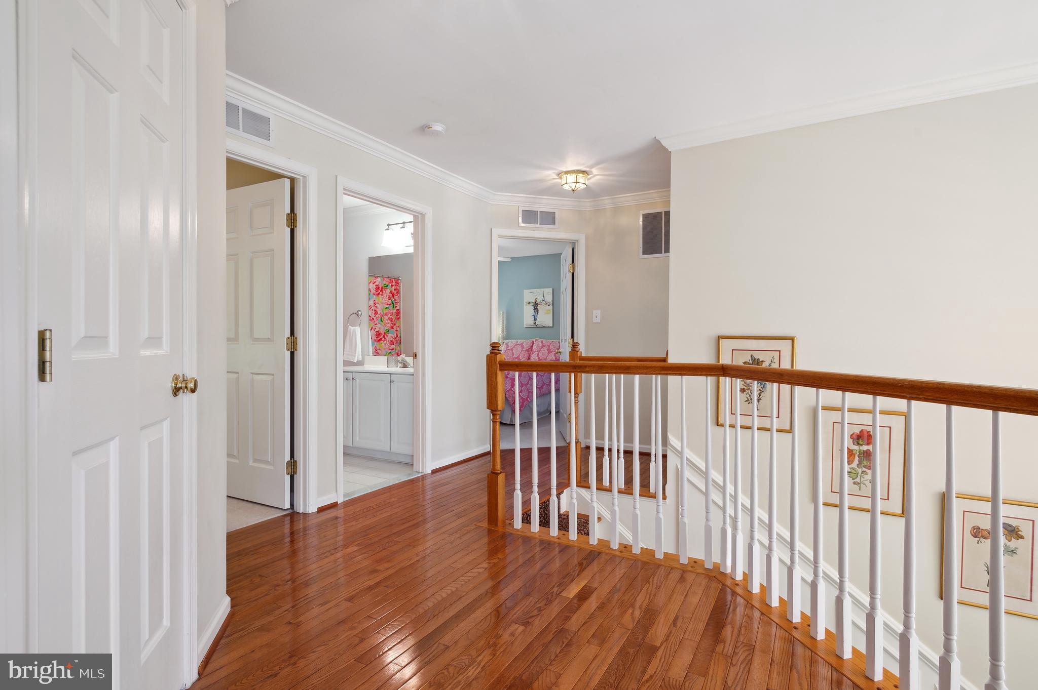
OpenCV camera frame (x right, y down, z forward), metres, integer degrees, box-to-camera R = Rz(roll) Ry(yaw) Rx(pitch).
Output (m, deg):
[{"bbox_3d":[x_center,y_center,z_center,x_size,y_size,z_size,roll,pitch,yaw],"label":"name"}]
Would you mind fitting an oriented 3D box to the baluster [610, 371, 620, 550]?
[{"bbox_3d":[0.484,0.586,2.757,0.033,0.874,0.033,0,0,30],"label":"baluster"}]

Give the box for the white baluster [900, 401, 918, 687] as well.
[{"bbox_3d":[1.123,0.592,1.574,0.033,0.874,0.033,0,0,-14],"label":"white baluster"}]

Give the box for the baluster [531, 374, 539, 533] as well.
[{"bbox_3d":[0.089,0.586,2.995,0.032,0.868,0.032,0,0,30],"label":"baluster"}]

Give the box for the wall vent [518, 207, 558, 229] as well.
[{"bbox_3d":[0.195,-1.215,5.236,0.402,0.196,0.020,0,0,-17],"label":"wall vent"}]

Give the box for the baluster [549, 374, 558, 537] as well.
[{"bbox_3d":[0.190,0.586,2.932,0.032,0.868,0.032,0,0,30],"label":"baluster"}]

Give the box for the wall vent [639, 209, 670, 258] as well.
[{"bbox_3d":[1.318,-1.026,4.984,0.448,0.448,0.020,0,0,30],"label":"wall vent"}]

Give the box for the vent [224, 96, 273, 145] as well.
[{"bbox_3d":[-1.476,-1.200,2.913,0.020,0.196,0.400,0,0,29],"label":"vent"}]

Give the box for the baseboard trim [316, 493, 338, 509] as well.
[{"bbox_3d":[-1.189,0.979,3.421,0.030,0.083,0.158,0,0,29],"label":"baseboard trim"}]

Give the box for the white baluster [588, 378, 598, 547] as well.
[{"bbox_3d":[0.385,0.586,2.810,0.032,0.868,0.032,0,0,30],"label":"white baluster"}]

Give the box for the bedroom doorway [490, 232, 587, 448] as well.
[{"bbox_3d":[0.181,-0.040,5.290,0.940,2.100,0.140,0,0,-17],"label":"bedroom doorway"}]

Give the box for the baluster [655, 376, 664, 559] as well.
[{"bbox_3d":[0.678,0.587,2.634,0.033,0.874,0.033,0,0,30],"label":"baluster"}]

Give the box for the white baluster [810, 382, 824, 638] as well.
[{"bbox_3d":[1.052,0.590,1.921,0.033,0.874,0.033,0,0,-14],"label":"white baluster"}]

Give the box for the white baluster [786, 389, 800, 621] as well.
[{"bbox_3d":[1.019,0.586,2.026,0.032,0.868,0.032,0,0,-13],"label":"white baluster"}]

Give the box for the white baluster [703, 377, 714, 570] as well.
[{"bbox_3d":[0.872,0.586,2.508,0.032,0.868,0.032,0,0,30],"label":"white baluster"}]

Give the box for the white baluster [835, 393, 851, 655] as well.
[{"bbox_3d":[1.065,0.586,1.793,0.032,0.868,0.032,0,0,-13],"label":"white baluster"}]

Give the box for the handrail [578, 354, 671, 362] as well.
[{"bbox_3d":[0.743,0.116,3.899,0.650,0.060,0.060,0,0,30],"label":"handrail"}]

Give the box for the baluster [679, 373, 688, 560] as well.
[{"bbox_3d":[0.774,0.586,2.565,0.032,0.868,0.032,0,0,30],"label":"baluster"}]

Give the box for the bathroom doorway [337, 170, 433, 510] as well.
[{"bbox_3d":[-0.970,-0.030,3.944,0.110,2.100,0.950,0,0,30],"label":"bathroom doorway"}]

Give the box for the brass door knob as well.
[{"bbox_3d":[-0.947,0.115,1.558,0.059,0.064,0.063,0,0,-15],"label":"brass door knob"}]

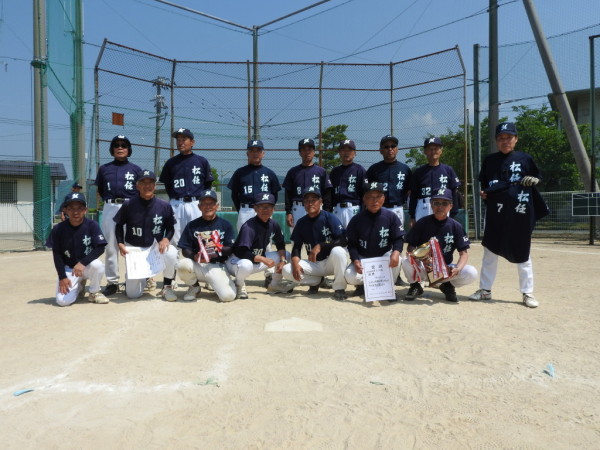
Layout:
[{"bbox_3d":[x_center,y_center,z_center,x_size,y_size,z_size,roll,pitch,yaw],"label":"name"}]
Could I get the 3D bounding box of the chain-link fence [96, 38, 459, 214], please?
[{"bbox_3d":[-0.420,-2.280,13.800,9.900,4.950,2.050,0,1,-4],"label":"chain-link fence"}]

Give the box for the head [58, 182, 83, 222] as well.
[{"bbox_3d":[-2.170,-0.170,4.650,0.220,0.320,0.250,-1,1,-22],"label":"head"}]

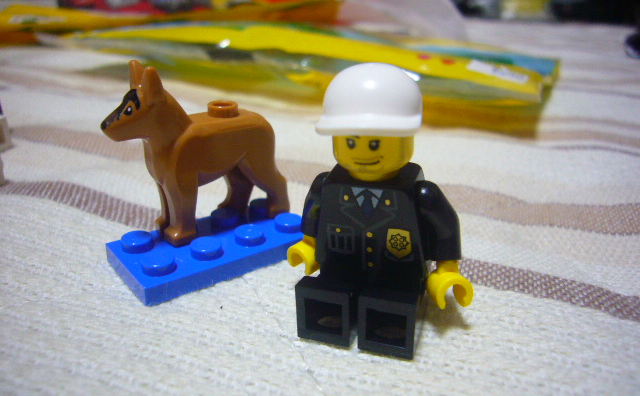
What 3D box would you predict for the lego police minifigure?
[{"bbox_3d":[0.007,0.001,0.068,0.026,0.036,0.017,6,23,18],"label":"lego police minifigure"}]

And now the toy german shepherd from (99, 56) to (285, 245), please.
[{"bbox_3d":[-0.019,-0.008,0.085,0.032,0.029,0.008,-15,29,-37],"label":"toy german shepherd"}]

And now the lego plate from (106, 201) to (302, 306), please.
[{"bbox_3d":[-0.017,0.008,0.088,0.032,0.005,0.016,-15,29,-37],"label":"lego plate"}]

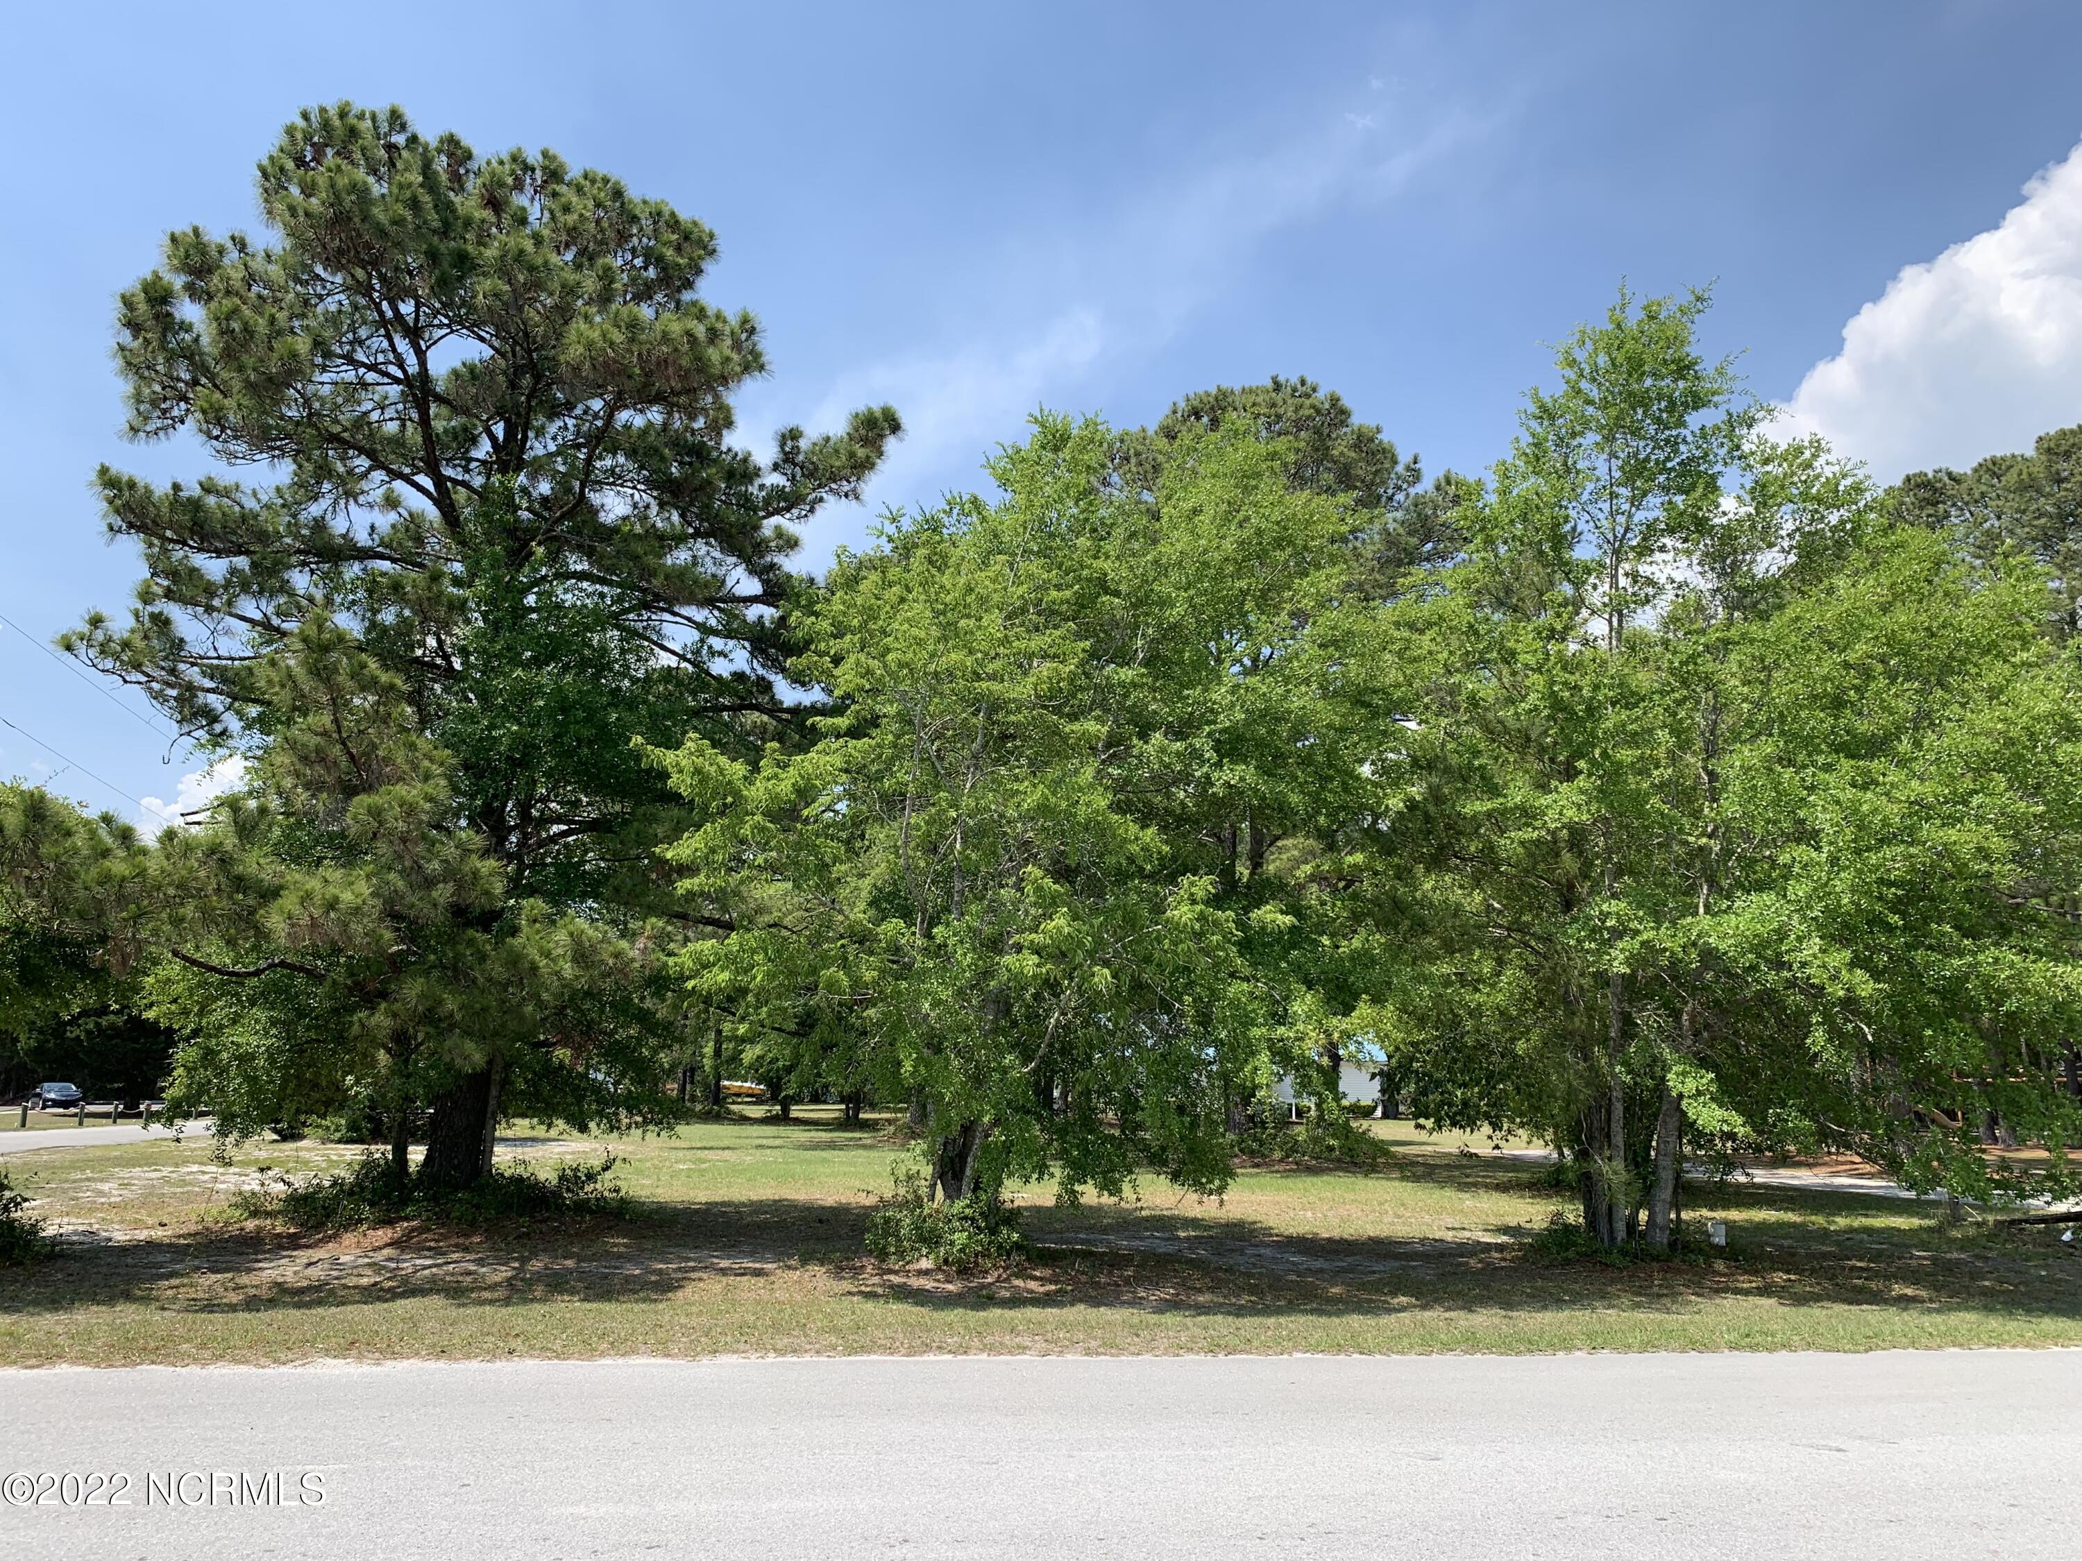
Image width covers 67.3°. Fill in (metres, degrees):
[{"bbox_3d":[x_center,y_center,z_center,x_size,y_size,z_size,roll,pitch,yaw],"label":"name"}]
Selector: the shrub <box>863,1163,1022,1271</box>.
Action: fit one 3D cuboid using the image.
[{"bbox_3d":[-0.846,3.715,13.442,1.340,0.860,1.200,0,-11,0],"label":"shrub"}]

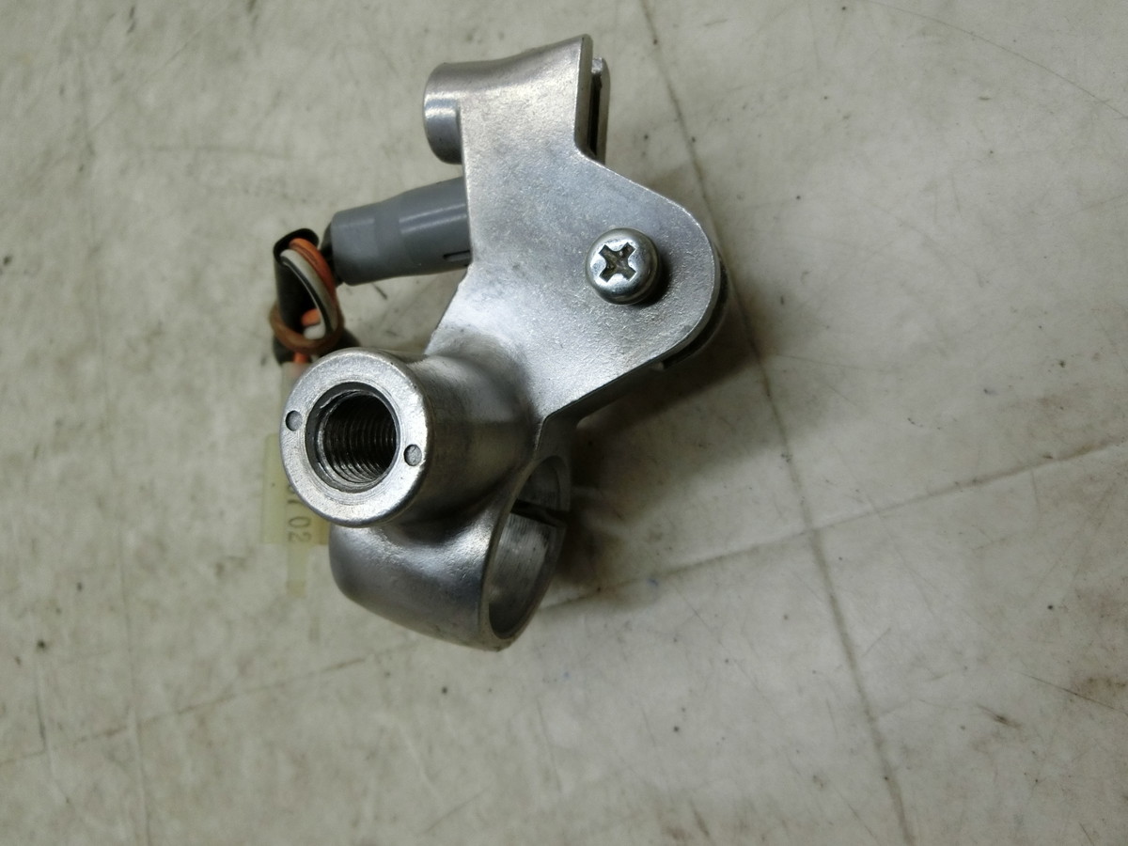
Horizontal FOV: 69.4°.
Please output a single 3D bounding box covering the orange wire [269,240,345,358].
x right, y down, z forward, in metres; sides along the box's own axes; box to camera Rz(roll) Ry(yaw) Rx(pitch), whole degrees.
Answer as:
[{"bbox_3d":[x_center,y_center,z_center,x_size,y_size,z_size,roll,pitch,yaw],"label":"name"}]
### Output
[{"bbox_3d":[-0.036,-0.017,0.114,0.009,0.009,0.017,7,91,24],"label":"orange wire"}]

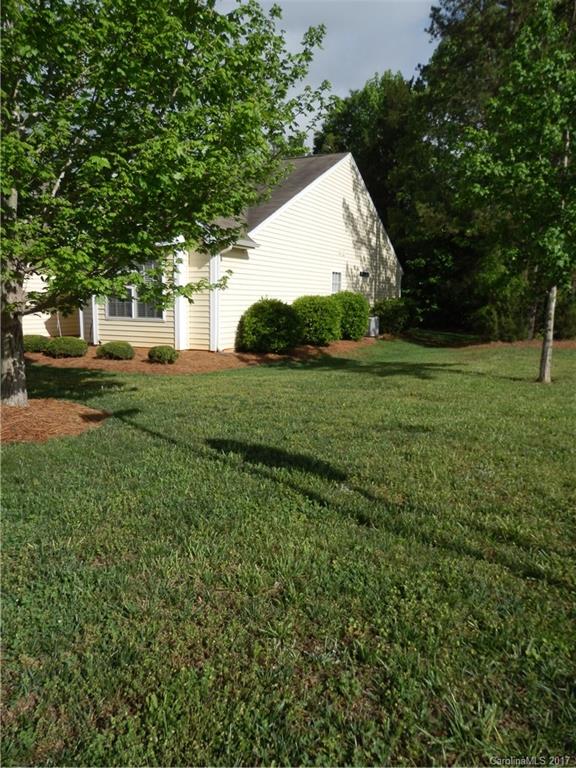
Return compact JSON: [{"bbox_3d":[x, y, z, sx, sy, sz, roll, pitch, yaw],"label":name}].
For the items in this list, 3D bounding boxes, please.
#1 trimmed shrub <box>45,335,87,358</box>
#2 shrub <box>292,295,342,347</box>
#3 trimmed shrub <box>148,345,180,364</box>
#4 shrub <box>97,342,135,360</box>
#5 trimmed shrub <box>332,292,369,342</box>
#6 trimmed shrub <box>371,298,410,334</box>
[{"bbox_3d":[-5.302,-0.872,13.248,1.051,0.499,0.925,1,8,0],"label":"trimmed shrub"},{"bbox_3d":[0.834,-1.830,16.084,1.464,1.487,1.464,1,8,0],"label":"shrub"},{"bbox_3d":[-2.716,-0.633,12.114,0.662,0.394,0.629,1,8,0],"label":"trimmed shrub"},{"bbox_3d":[-3.988,-0.773,12.836,0.886,0.422,0.798,1,8,0],"label":"shrub"},{"bbox_3d":[2.035,-2.253,18.352,1.390,1.631,1.390,1,8,0],"label":"trimmed shrub"},{"bbox_3d":[4.288,-2.831,23.095,1.624,1.566,1.543,1,8,0],"label":"trimmed shrub"}]

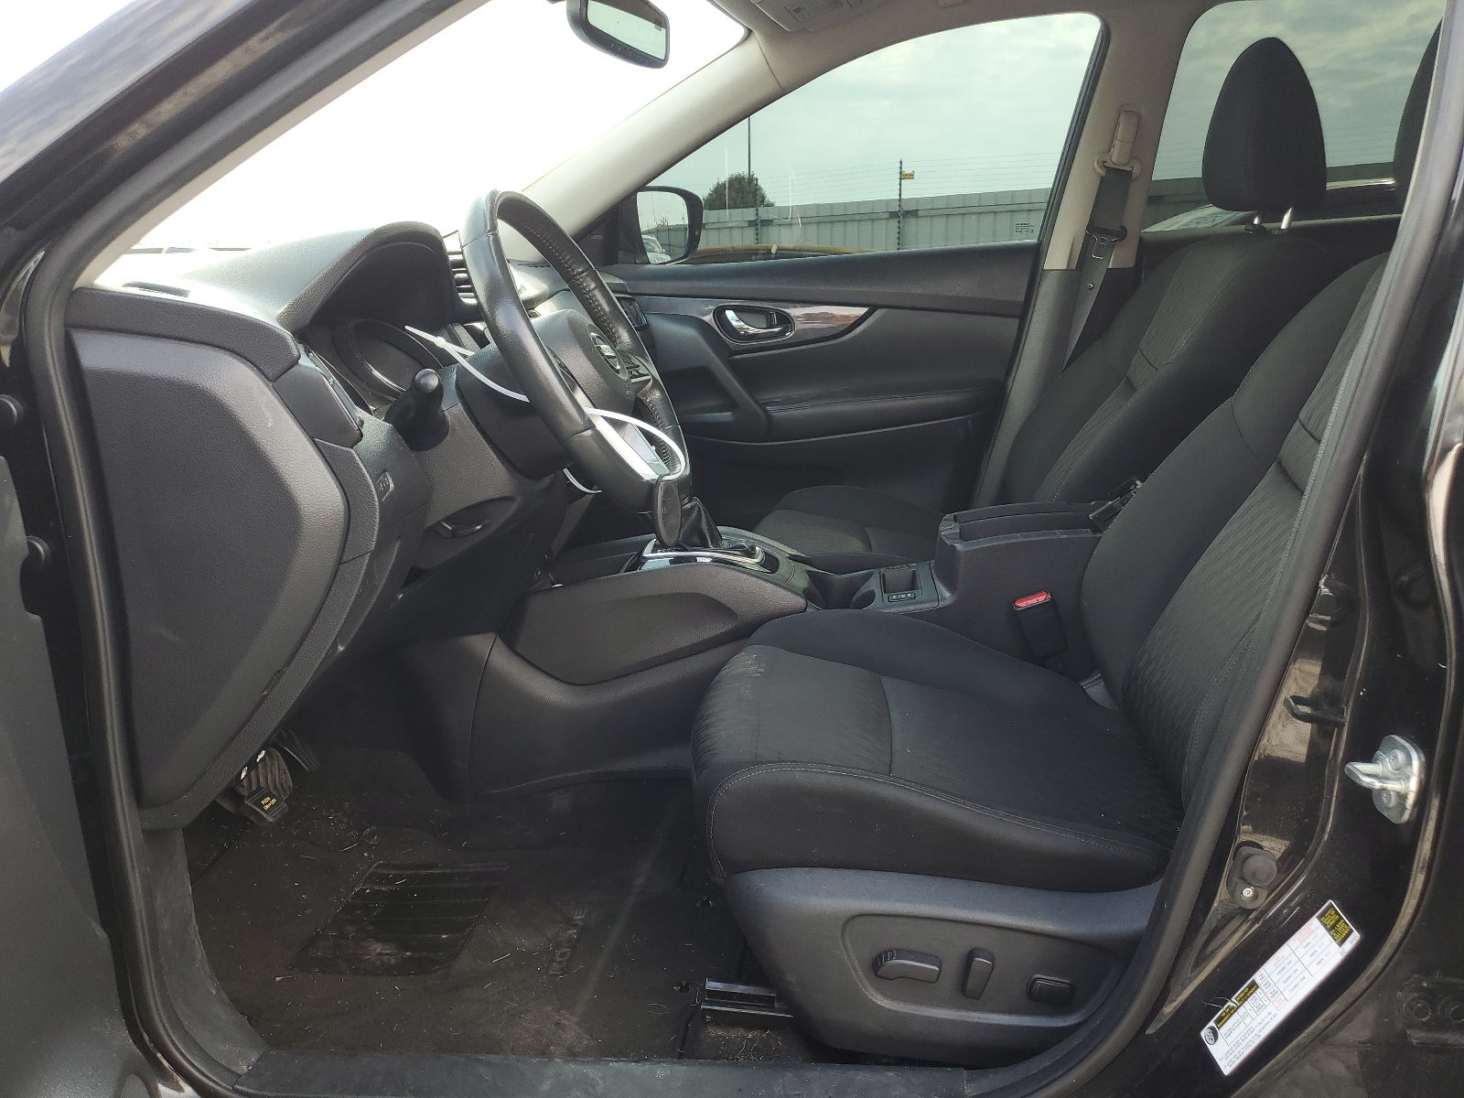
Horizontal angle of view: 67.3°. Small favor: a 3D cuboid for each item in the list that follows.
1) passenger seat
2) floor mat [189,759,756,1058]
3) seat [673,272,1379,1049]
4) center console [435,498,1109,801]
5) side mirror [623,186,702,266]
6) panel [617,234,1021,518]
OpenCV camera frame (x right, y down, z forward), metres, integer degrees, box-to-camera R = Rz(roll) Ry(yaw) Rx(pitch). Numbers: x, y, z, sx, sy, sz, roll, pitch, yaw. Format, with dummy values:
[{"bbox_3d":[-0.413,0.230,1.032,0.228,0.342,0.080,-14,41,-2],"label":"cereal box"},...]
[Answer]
[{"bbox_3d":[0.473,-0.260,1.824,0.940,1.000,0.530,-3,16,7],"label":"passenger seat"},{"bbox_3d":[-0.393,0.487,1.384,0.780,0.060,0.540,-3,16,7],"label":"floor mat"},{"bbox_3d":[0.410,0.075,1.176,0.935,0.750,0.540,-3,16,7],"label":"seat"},{"bbox_3d":[0.081,0.155,1.612,1.000,0.430,0.280,-3,16,7],"label":"center console"},{"bbox_3d":[-0.163,-0.698,2.389,0.120,0.168,0.220,4,18,28],"label":"side mirror"},{"bbox_3d":[0.148,-0.301,2.203,0.920,0.580,0.120,-3,16,7],"label":"panel"}]

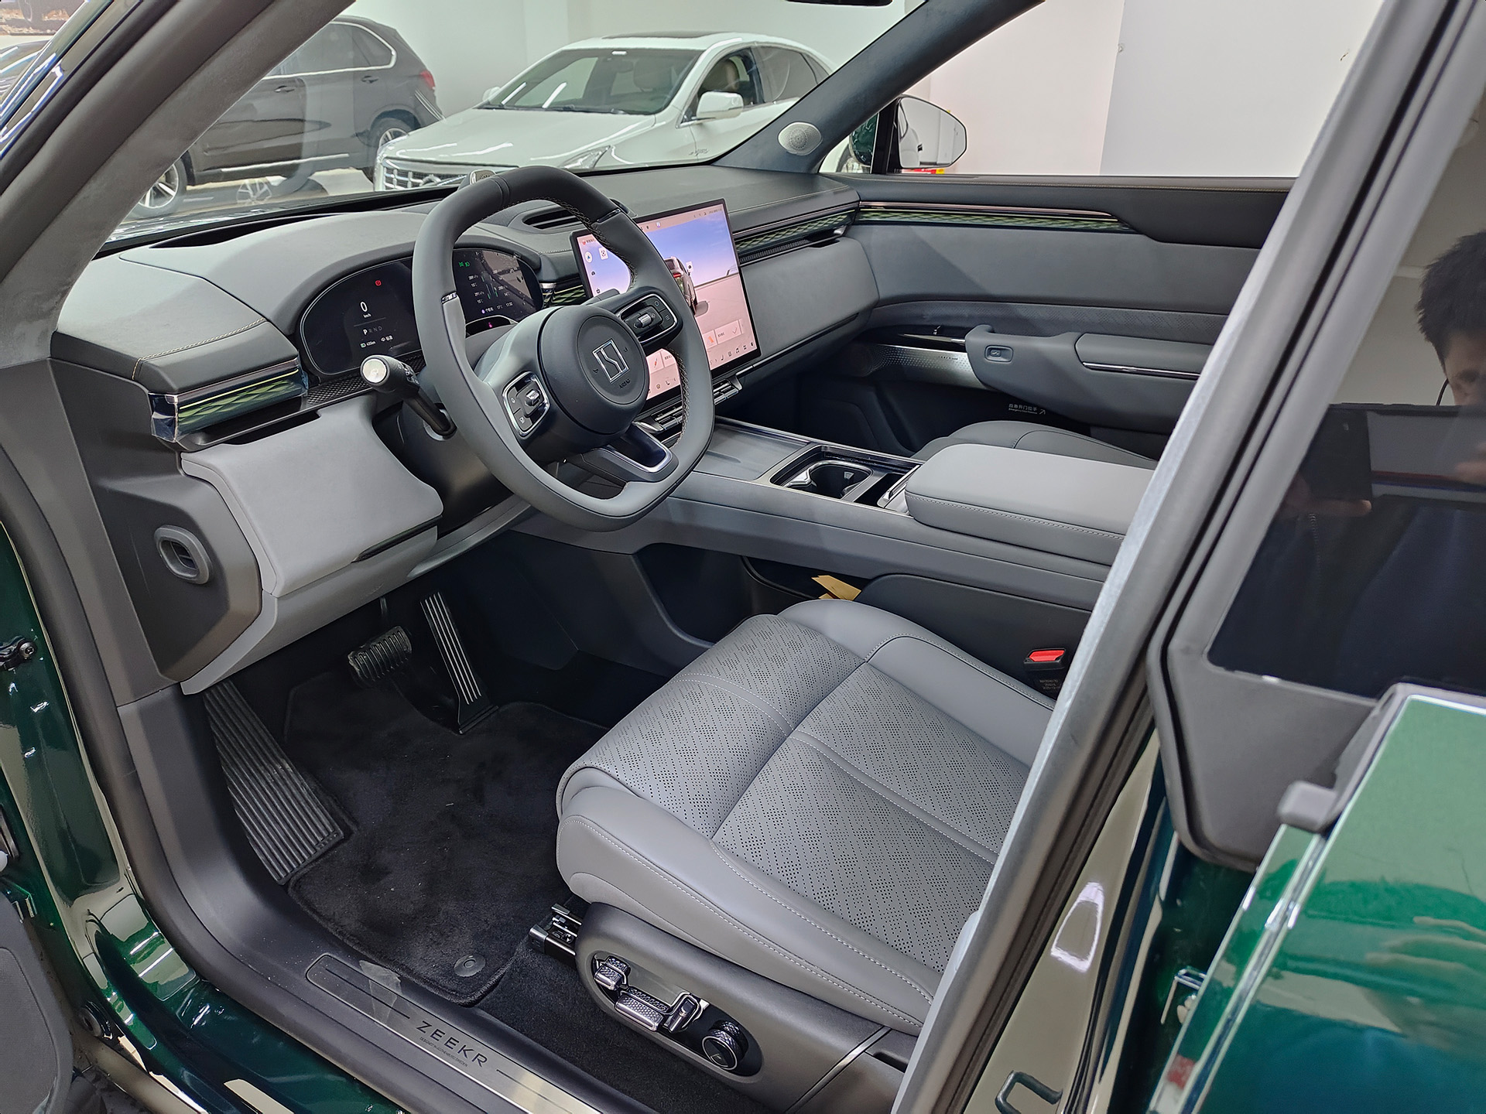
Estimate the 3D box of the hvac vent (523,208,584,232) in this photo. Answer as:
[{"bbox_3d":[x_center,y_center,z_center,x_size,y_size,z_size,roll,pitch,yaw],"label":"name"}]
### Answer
[{"bbox_3d":[-0.246,-0.456,1.397,0.080,0.027,0.160,14,29,26],"label":"hvac vent"}]

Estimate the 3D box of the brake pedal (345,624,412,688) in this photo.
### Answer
[{"bbox_3d":[-0.494,0.134,1.404,0.035,0.060,0.105,-13,15,35],"label":"brake pedal"}]

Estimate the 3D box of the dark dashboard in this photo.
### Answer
[{"bbox_3d":[-0.323,-0.273,1.070,0.040,0.100,0.330,-5,20,33],"label":"dark dashboard"}]

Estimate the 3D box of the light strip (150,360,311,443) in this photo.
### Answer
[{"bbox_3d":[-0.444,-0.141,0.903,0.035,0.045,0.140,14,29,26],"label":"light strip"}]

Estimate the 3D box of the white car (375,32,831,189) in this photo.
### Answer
[{"bbox_3d":[-0.622,-3.135,7.800,1.860,1.480,5.000,13,29,25],"label":"white car"}]

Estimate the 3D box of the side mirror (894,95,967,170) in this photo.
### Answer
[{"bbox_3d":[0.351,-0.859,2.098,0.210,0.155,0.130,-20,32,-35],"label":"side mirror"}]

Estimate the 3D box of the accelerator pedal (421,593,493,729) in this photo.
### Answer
[{"bbox_3d":[-0.432,0.155,1.537,0.045,0.205,0.065,-13,12,35],"label":"accelerator pedal"}]

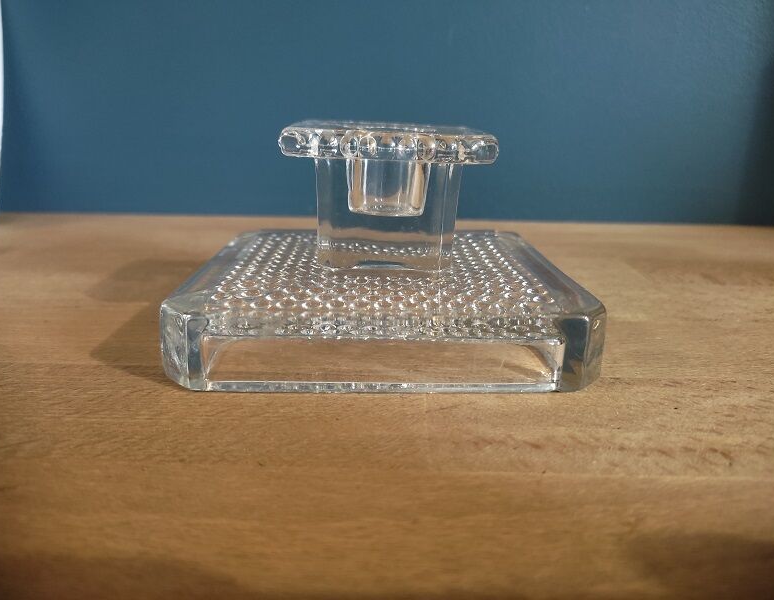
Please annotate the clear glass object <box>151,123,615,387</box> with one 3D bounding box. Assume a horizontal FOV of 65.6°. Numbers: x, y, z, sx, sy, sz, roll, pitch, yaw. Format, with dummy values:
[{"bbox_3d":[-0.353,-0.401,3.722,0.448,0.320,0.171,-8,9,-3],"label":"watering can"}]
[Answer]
[{"bbox_3d":[-0.001,-0.023,0.186,0.110,0.061,0.103,1,17,-2],"label":"clear glass object"}]

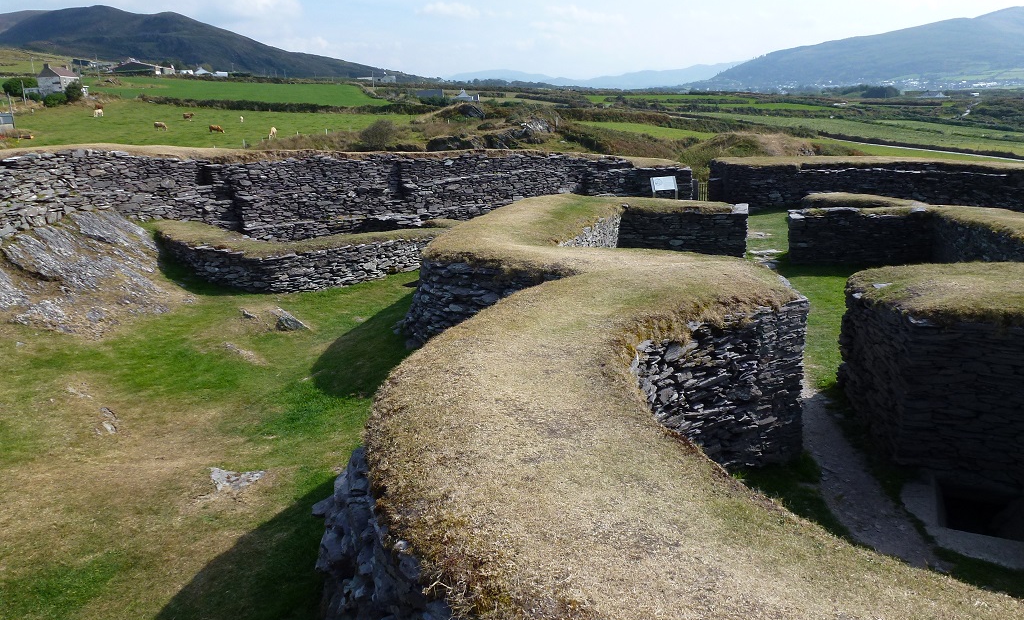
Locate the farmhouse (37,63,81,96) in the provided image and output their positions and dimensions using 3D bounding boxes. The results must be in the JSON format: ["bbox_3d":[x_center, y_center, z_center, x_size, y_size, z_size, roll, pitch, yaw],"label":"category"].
[{"bbox_3d":[-124.122,-63.090,194.697,5.938,8.370,9.815,-1,18,-3],"label":"farmhouse"}]

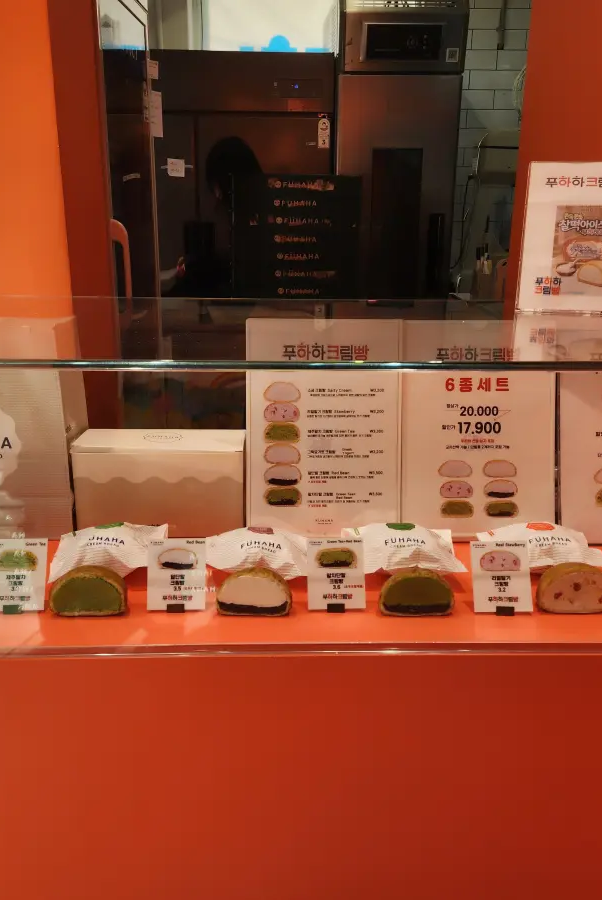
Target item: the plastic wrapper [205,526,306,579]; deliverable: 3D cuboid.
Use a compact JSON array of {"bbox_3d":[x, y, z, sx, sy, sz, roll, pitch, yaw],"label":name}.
[{"bbox_3d":[-0.061,0.125,1.006,0.150,0.058,0.105,3,17,8],"label":"plastic wrapper"}]

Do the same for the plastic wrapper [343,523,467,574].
[{"bbox_3d":[0.131,0.123,0.998,0.138,0.060,0.110,-2,17,-8],"label":"plastic wrapper"}]

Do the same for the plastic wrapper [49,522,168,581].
[{"bbox_3d":[-0.237,0.122,0.982,0.132,0.060,0.108,-5,18,-17],"label":"plastic wrapper"}]

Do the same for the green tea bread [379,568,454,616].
[{"bbox_3d":[0.131,0.157,0.920,0.083,0.051,0.050,0,17,-1],"label":"green tea bread"}]

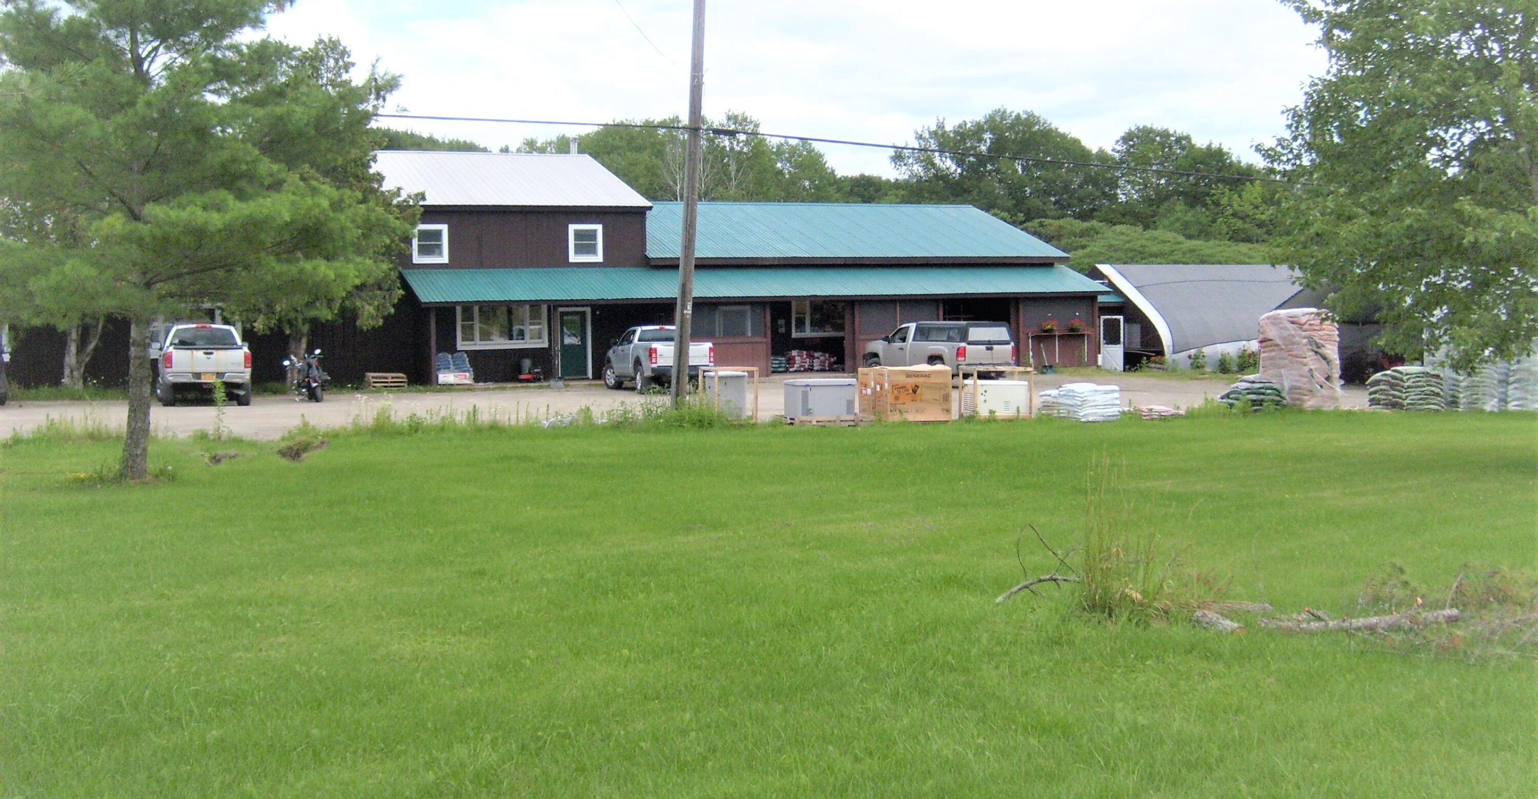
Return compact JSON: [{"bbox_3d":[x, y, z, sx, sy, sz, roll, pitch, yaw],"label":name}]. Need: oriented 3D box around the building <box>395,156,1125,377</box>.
[{"bbox_3d":[-2.303,-4.975,55.314,22.667,7.825,17.000,-2,4,-20],"label":"building"}]

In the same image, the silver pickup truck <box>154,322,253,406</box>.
[{"bbox_3d":[-14.147,-0.904,38.807,2.080,1.930,5.700,-2,4,-23],"label":"silver pickup truck"}]

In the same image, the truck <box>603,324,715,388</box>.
[{"bbox_3d":[-3.192,-1.137,43.934,1.920,1.820,5.350,-2,4,-20],"label":"truck"}]

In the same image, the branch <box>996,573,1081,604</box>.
[{"bbox_3d":[1.854,1.287,10.689,0.550,0.170,0.180,-2,4,-15],"label":"branch"}]

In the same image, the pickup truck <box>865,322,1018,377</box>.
[{"bbox_3d":[4.954,-1.381,46.484,2.060,1.880,5.600,-3,4,-27],"label":"pickup truck"}]

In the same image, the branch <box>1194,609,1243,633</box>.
[{"bbox_3d":[2.807,1.367,9.727,0.110,0.100,0.370,-4,5,-40],"label":"branch"}]

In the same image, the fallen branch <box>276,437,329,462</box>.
[{"bbox_3d":[-7.242,0.733,24.047,0.850,0.300,0.600,-2,4,-15],"label":"fallen branch"}]

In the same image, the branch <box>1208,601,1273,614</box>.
[{"bbox_3d":[3.069,1.348,10.145,0.420,0.080,0.090,0,4,8],"label":"branch"}]

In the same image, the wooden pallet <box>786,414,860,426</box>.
[{"bbox_3d":[1.089,0.399,31.685,1.360,0.150,0.800,-2,4,-21],"label":"wooden pallet"}]

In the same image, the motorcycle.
[{"bbox_3d":[-11.531,-0.600,38.778,0.920,1.260,2.200,-2,4,-23],"label":"motorcycle"}]

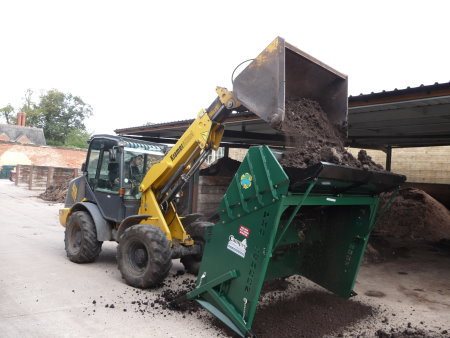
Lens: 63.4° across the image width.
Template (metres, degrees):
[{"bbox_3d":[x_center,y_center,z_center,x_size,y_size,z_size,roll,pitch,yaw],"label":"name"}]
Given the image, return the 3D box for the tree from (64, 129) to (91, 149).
[{"bbox_3d":[-25.000,-2.400,62.000,5.000,8.800,5.000,3,-1,-22],"label":"tree"}]

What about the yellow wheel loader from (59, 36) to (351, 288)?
[{"bbox_3d":[-0.930,0.250,6.700,5.700,3.500,1.850,2,-2,42],"label":"yellow wheel loader"}]

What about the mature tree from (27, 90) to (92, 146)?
[{"bbox_3d":[-32.800,-6.800,72.000,13.000,17.200,12.000,4,-1,-24],"label":"mature tree"}]

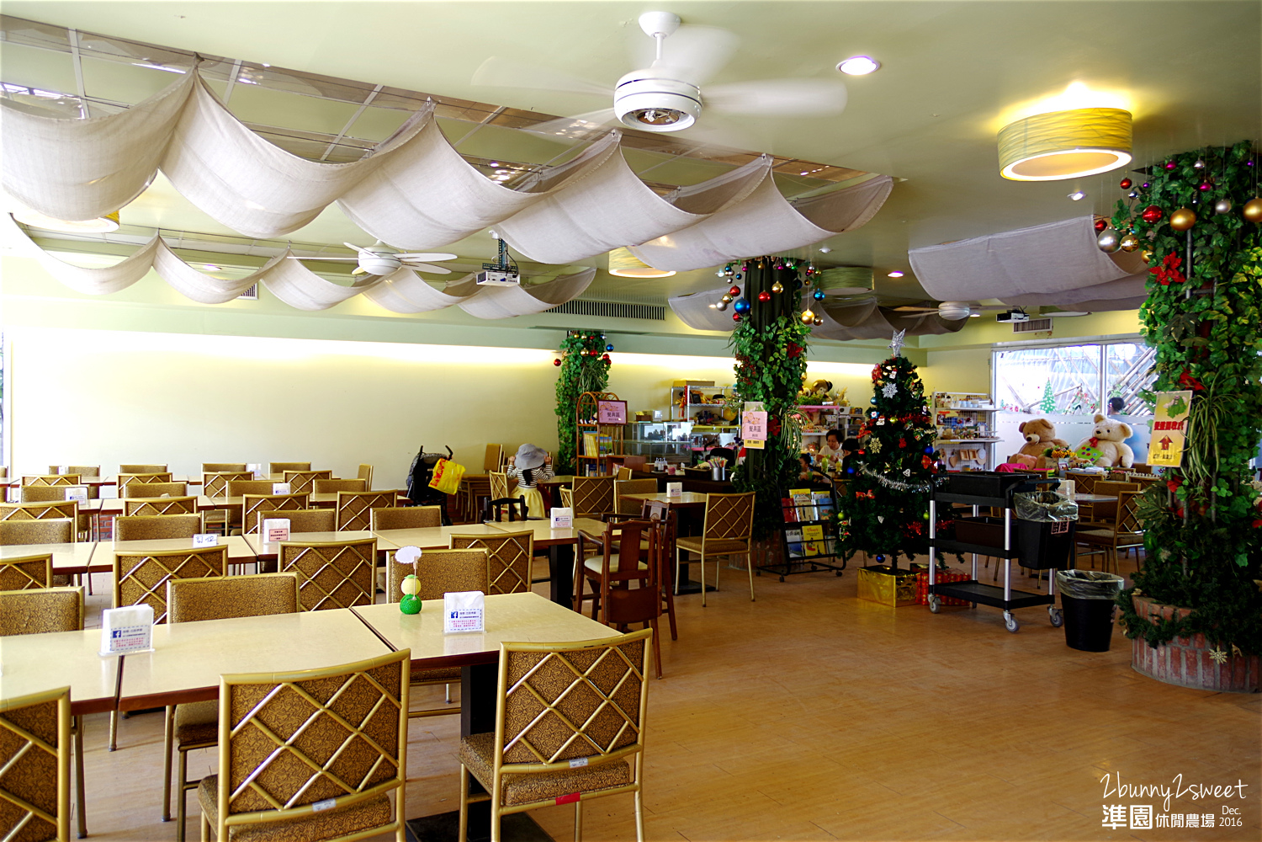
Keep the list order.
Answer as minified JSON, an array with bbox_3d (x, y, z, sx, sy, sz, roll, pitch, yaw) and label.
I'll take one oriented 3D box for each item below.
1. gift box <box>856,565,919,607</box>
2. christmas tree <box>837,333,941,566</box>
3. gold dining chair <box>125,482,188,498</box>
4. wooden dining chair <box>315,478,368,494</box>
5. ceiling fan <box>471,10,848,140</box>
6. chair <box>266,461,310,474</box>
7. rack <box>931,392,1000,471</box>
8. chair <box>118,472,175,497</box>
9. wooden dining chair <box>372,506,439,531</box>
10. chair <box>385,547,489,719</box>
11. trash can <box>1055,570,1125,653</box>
[{"bbox_3d":[2.026,1.293,6.630,0.290,0.235,0.420,1,1,-27],"label":"gift box"},{"bbox_3d":[2.143,0.281,6.710,1.000,2.020,1.000,1,1,-29],"label":"christmas tree"},{"bbox_3d":[-3.748,0.929,6.635,0.460,0.855,0.510,1,1,-29],"label":"gold dining chair"},{"bbox_3d":[-2.496,0.965,7.330,0.460,0.869,0.510,0,1,-28],"label":"wooden dining chair"},{"bbox_3d":[0.105,-1.322,3.177,1.420,0.385,1.420,1,1,-29],"label":"ceiling fan"},{"bbox_3d":[-3.780,0.904,9.413,0.460,0.855,0.510,1,1,-29],"label":"chair"},{"bbox_3d":[4.884,0.492,12.197,1.050,1.819,0.380,1,1,-27],"label":"rack"},{"bbox_3d":[-4.725,0.922,8.194,0.460,0.860,0.530,0,0,-28],"label":"chair"},{"bbox_3d":[-1.291,0.957,4.995,0.460,0.843,0.500,1,1,-26],"label":"wooden dining chair"},{"bbox_3d":[-0.817,0.999,3.543,0.460,0.855,0.510,1,1,-20],"label":"chair"},{"bbox_3d":[2.989,1.213,5.480,0.390,0.460,0.390,1,0,0],"label":"trash can"}]

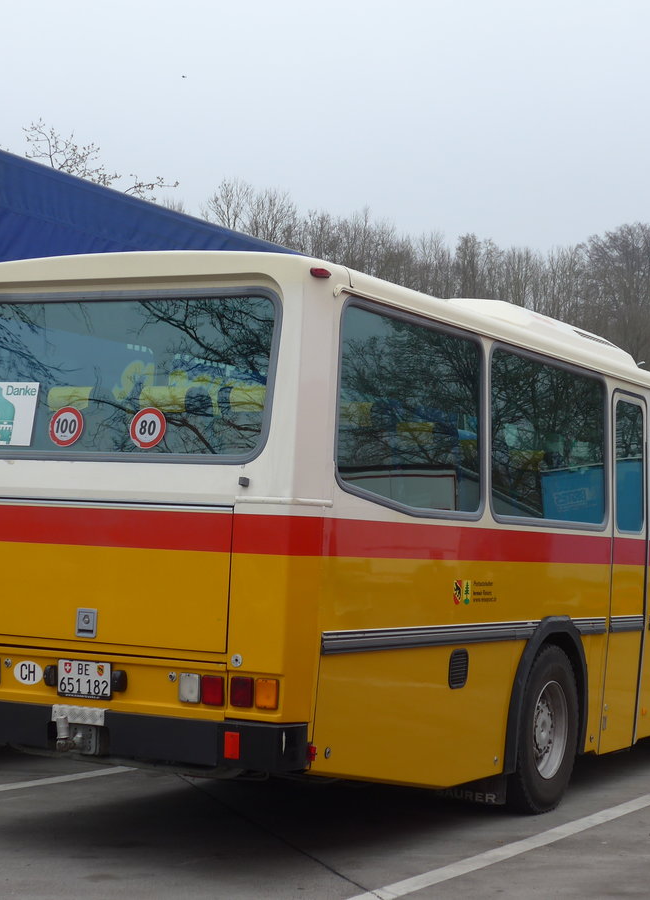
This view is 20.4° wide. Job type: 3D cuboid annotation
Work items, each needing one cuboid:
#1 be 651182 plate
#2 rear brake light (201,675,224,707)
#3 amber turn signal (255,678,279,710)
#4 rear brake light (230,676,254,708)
[{"bbox_3d":[-1.129,1.079,8.472,0.302,0.170,0.020,1,-3,28],"label":"be 651182 plate"},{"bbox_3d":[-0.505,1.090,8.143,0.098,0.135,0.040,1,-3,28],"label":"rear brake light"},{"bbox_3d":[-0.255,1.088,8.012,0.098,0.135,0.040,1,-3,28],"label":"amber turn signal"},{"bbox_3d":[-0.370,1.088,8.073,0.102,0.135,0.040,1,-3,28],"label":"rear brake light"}]

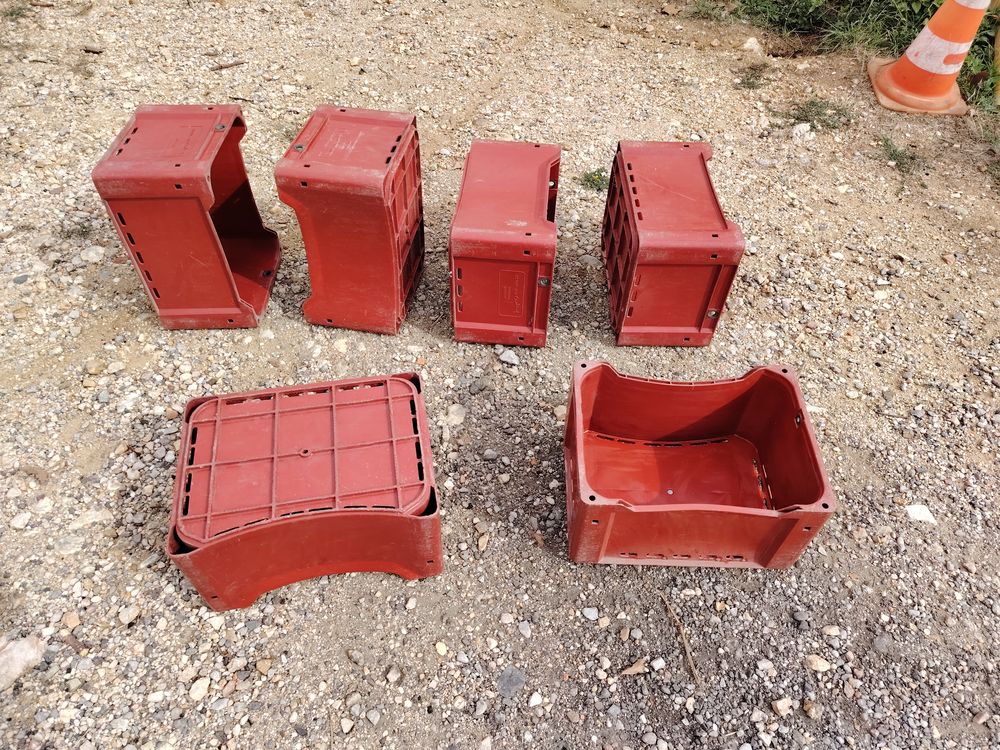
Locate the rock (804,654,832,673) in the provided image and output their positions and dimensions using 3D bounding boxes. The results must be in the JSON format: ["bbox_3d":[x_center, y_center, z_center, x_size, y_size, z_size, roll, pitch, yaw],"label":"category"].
[{"bbox_3d":[0.697,0.633,1.522,0.054,0.018,0.029,15,50,12],"label":"rock"}]

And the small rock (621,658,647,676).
[{"bbox_3d":[0.293,0.643,1.526,0.063,0.018,0.026,-18,51,-17],"label":"small rock"}]

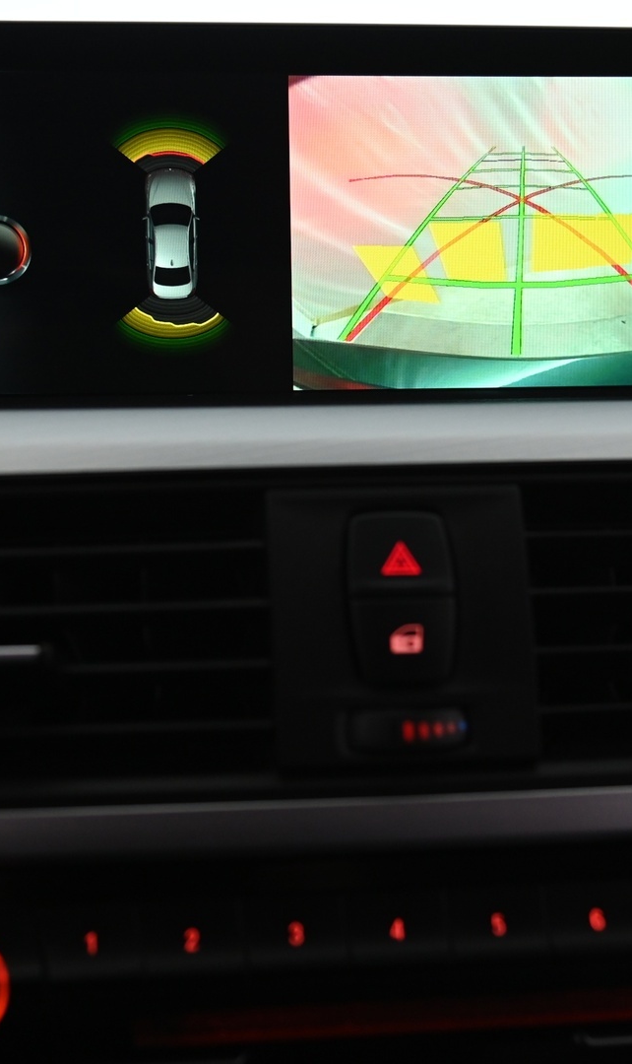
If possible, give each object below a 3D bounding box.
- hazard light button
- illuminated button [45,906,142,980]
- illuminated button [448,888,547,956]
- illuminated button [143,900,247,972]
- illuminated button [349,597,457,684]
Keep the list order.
[{"bbox_3d":[0.018,0.005,0.416,0.022,0.018,0.008,-1,-11,-7],"label":"hazard light button"},{"bbox_3d":[-0.044,0.081,0.383,0.018,0.013,0.008,-1,-16,-7],"label":"illuminated button"},{"bbox_3d":[0.036,0.079,0.393,0.019,0.013,0.008,-1,-16,-7],"label":"illuminated button"},{"bbox_3d":[-0.025,0.080,0.385,0.020,0.013,0.008,-1,-16,-7],"label":"illuminated button"},{"bbox_3d":[0.018,0.023,0.412,0.021,0.017,0.008,-1,-11,-7],"label":"illuminated button"}]

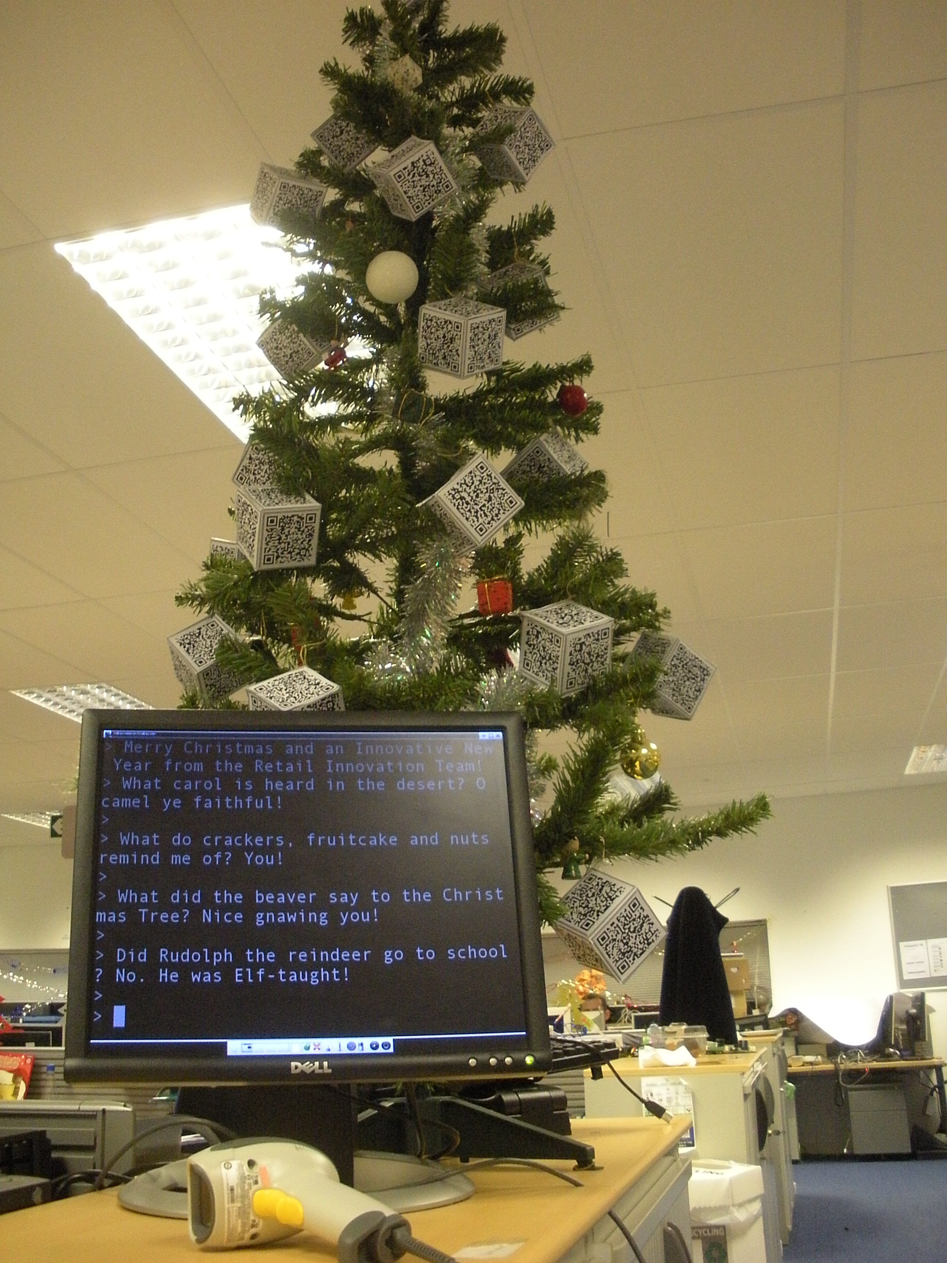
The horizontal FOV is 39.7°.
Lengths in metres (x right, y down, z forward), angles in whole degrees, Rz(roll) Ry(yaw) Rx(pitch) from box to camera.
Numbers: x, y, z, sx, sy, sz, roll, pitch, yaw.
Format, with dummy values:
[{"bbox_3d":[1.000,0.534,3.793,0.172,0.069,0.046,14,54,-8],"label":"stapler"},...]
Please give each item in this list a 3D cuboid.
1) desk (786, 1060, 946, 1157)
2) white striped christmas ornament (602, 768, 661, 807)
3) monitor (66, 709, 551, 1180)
[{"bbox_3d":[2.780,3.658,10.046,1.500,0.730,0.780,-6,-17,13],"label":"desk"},{"bbox_3d":[0.165,0.163,1.360,0.067,0.070,0.067,-6,-18,13],"label":"white striped christmas ornament"},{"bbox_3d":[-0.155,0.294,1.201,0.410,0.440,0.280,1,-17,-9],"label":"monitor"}]

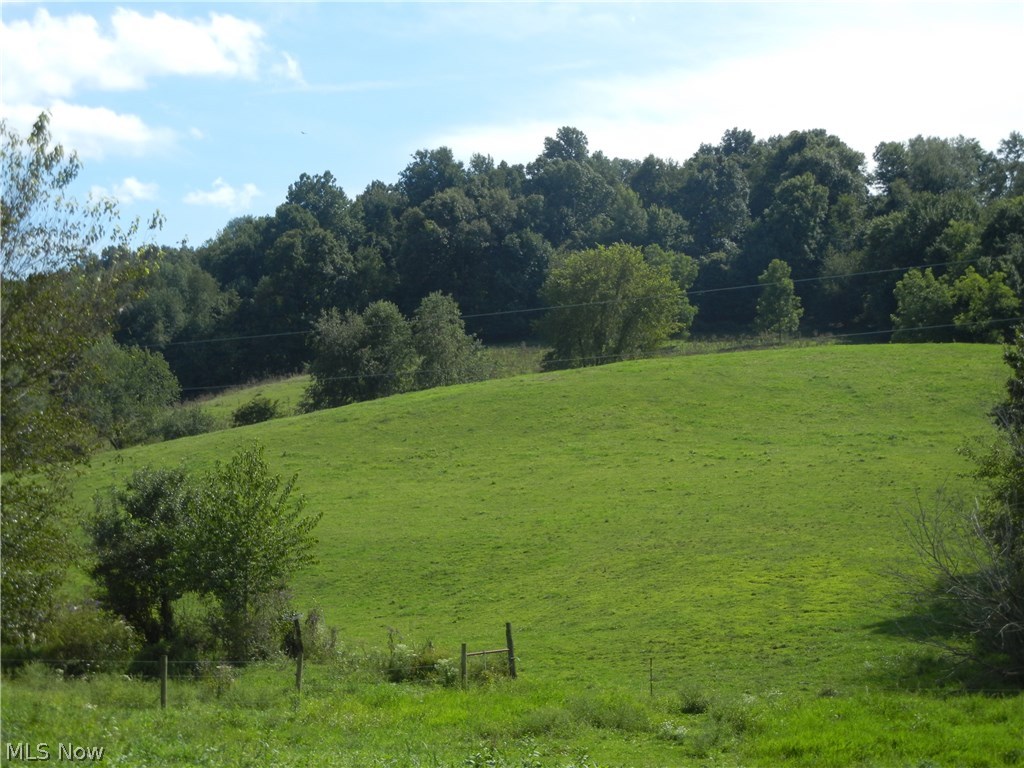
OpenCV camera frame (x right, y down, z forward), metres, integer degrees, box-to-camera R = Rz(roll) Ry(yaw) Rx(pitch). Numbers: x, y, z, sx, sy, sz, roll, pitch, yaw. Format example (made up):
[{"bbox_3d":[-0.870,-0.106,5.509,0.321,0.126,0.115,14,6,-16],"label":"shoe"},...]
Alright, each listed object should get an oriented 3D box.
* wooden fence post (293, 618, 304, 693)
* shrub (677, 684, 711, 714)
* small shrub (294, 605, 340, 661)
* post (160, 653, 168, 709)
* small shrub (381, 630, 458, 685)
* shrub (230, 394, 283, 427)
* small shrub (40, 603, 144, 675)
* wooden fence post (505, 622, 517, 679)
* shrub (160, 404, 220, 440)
[{"bbox_3d":[-4.640,5.922,49.500,0.150,1.739,0.150,0,-2,0],"label":"wooden fence post"},{"bbox_3d":[3.785,6.579,47.500,0.709,0.626,0.638,0,-2,0],"label":"shrub"},{"bbox_3d":[-4.678,5.994,54.500,1.148,1.340,1.034,0,-2,0],"label":"small shrub"},{"bbox_3d":[-7.323,6.290,48.000,0.125,1.180,0.125,0,-2,0],"label":"post"},{"bbox_3d":[-2.091,6.184,51.500,1.764,1.221,1.323,0,-2,0],"label":"small shrub"},{"bbox_3d":[-17.050,1.802,152.000,3.470,2.202,2.950,0,-2,0],"label":"shrub"},{"bbox_3d":[-9.900,6.001,53.500,2.443,1.738,2.076,0,-2,0],"label":"small shrub"},{"bbox_3d":[-0.034,6.084,52.000,0.135,1.278,0.135,-6,-2,0],"label":"wooden fence post"},{"bbox_3d":[-21.238,2.535,150.000,3.819,2.371,3.247,0,-2,0],"label":"shrub"}]

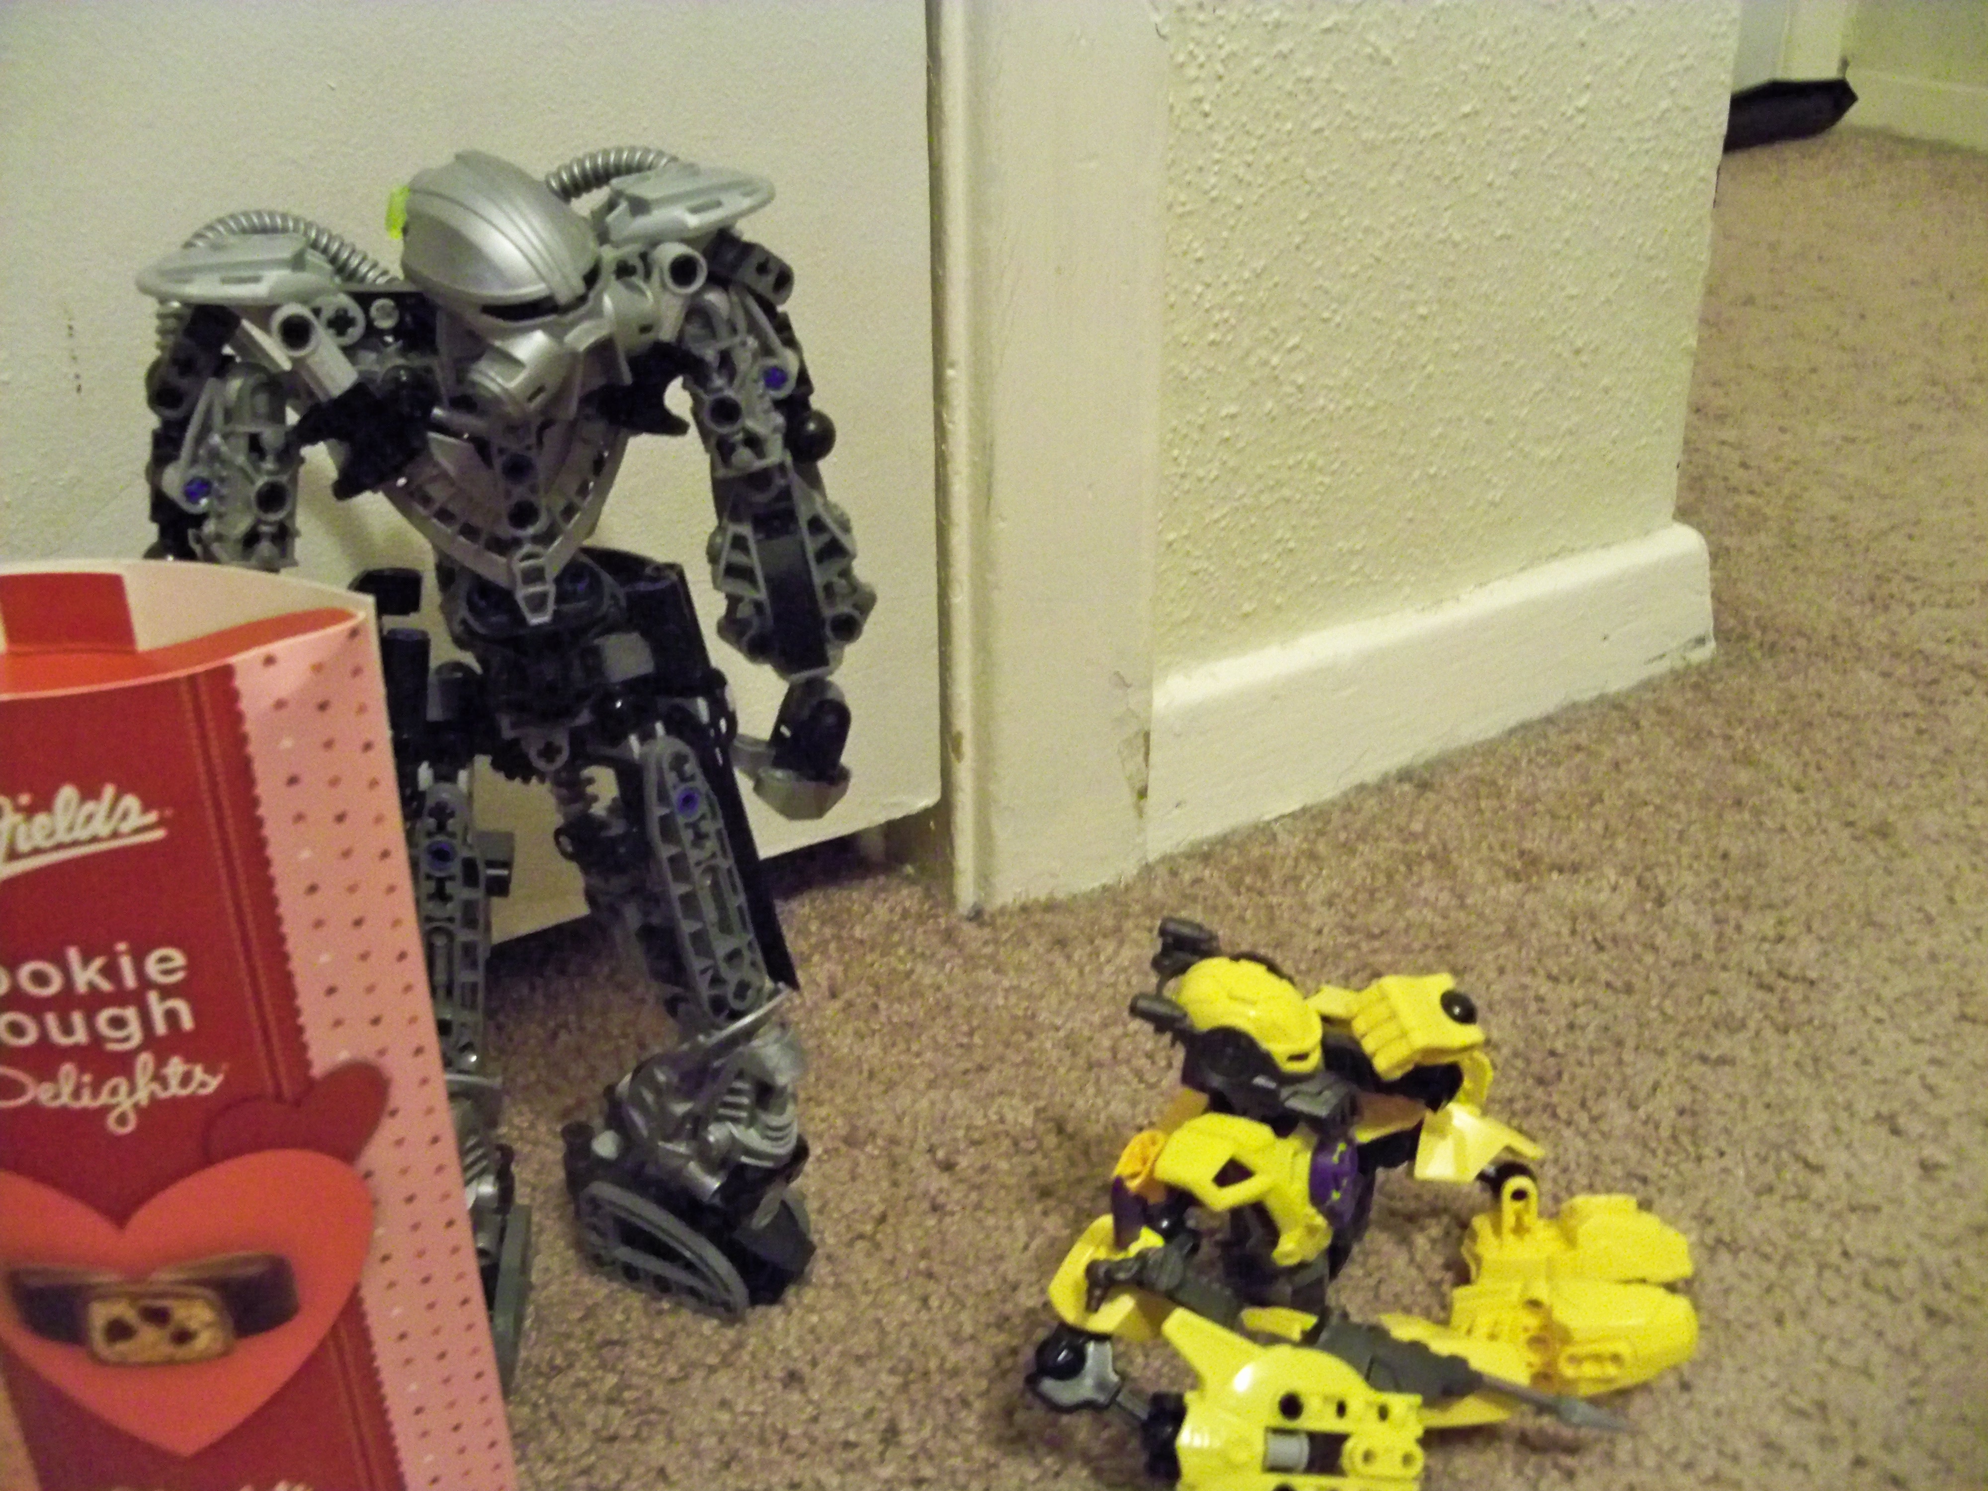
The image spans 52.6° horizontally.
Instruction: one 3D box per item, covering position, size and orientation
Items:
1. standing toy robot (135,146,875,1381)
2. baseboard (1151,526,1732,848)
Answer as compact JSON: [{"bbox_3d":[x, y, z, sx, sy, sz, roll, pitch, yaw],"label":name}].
[{"bbox_3d":[-0.082,0.005,0.355,0.116,0.208,0.085,-11,25,-25],"label":"standing toy robot"},{"bbox_3d":[0.146,-0.026,0.639,0.276,0.049,0.014,-17,28,-35],"label":"baseboard"}]

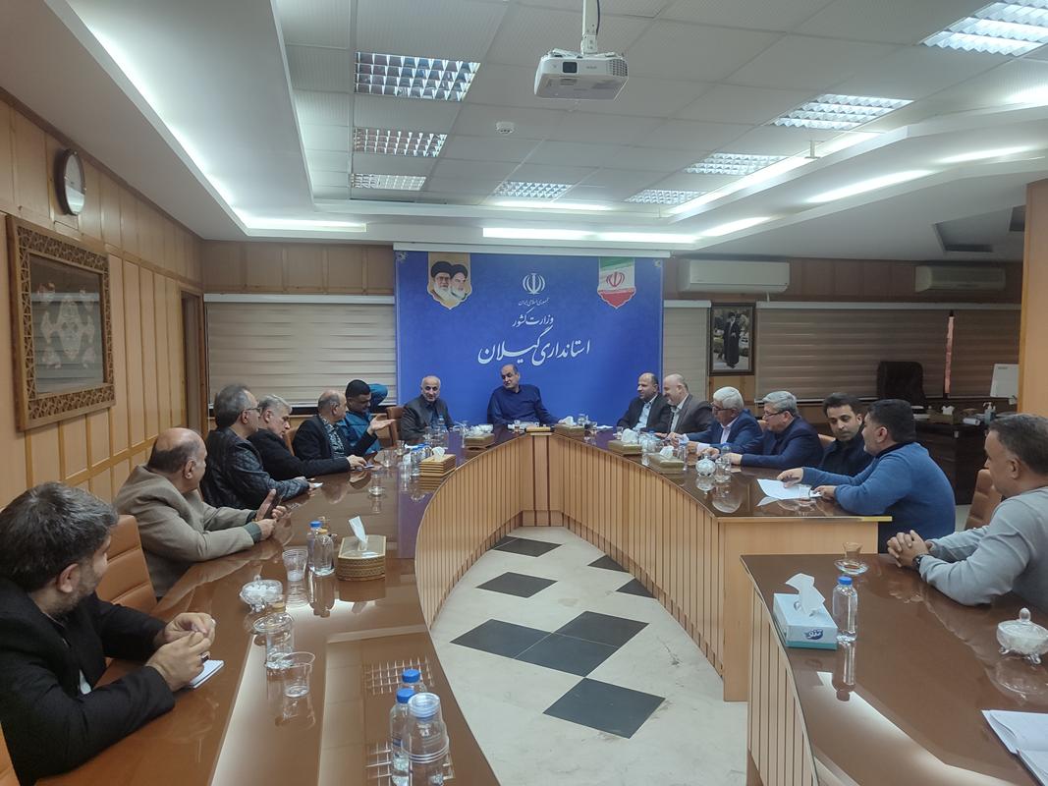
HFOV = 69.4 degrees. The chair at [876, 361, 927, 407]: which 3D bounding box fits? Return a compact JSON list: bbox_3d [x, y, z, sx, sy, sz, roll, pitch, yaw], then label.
[{"bbox_3d":[4.286,0.373,8.630,0.640,1.300,0.660,0,4,-6],"label":"chair"}]

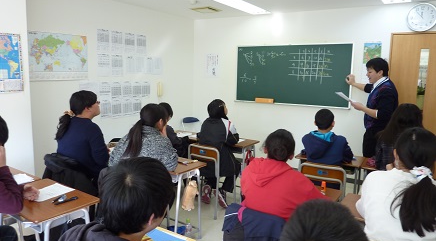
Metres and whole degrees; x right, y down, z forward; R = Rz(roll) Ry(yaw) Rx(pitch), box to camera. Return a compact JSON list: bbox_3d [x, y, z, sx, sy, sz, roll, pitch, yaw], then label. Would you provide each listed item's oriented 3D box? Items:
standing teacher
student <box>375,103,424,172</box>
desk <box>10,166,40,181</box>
[{"bbox_3d":[1.750,0.145,3.752,0.580,1.740,0.520,4,9,16],"label":"standing teacher"},{"bbox_3d":[1.484,0.520,2.602,0.480,1.335,0.620,7,10,33],"label":"student"},{"bbox_3d":[-1.631,0.754,2.297,0.600,0.700,0.410,7,10,33],"label":"desk"}]

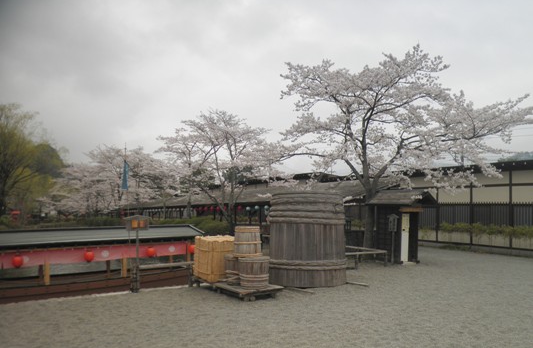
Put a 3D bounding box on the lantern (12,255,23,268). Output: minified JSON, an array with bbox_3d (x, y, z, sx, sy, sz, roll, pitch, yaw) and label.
[{"bbox_3d":[-4.532,1.591,7.297,0.185,0.215,0.185,2,-5,-29],"label":"lantern"}]

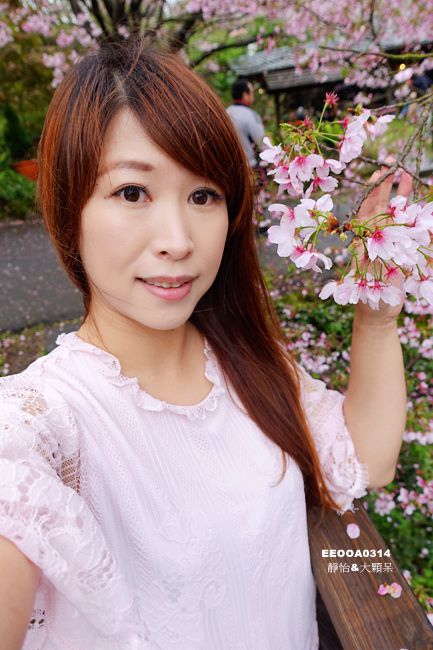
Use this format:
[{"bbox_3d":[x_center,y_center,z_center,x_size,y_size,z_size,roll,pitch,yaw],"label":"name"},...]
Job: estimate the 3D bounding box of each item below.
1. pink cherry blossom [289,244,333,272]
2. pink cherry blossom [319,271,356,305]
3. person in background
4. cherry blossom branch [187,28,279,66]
[{"bbox_3d":[0.094,-0.067,0.435,0.043,0.030,0.036,-5,27,0],"label":"pink cherry blossom"},{"bbox_3d":[0.121,-0.038,0.435,0.037,0.033,0.034,-5,27,0],"label":"pink cherry blossom"},{"bbox_3d":[0.322,-1.589,4.479,0.500,1.700,0.350,17,34,37],"label":"person in background"},{"bbox_3d":[0.098,-1.601,2.500,0.500,0.200,0.220,-5,27,0],"label":"cherry blossom branch"}]

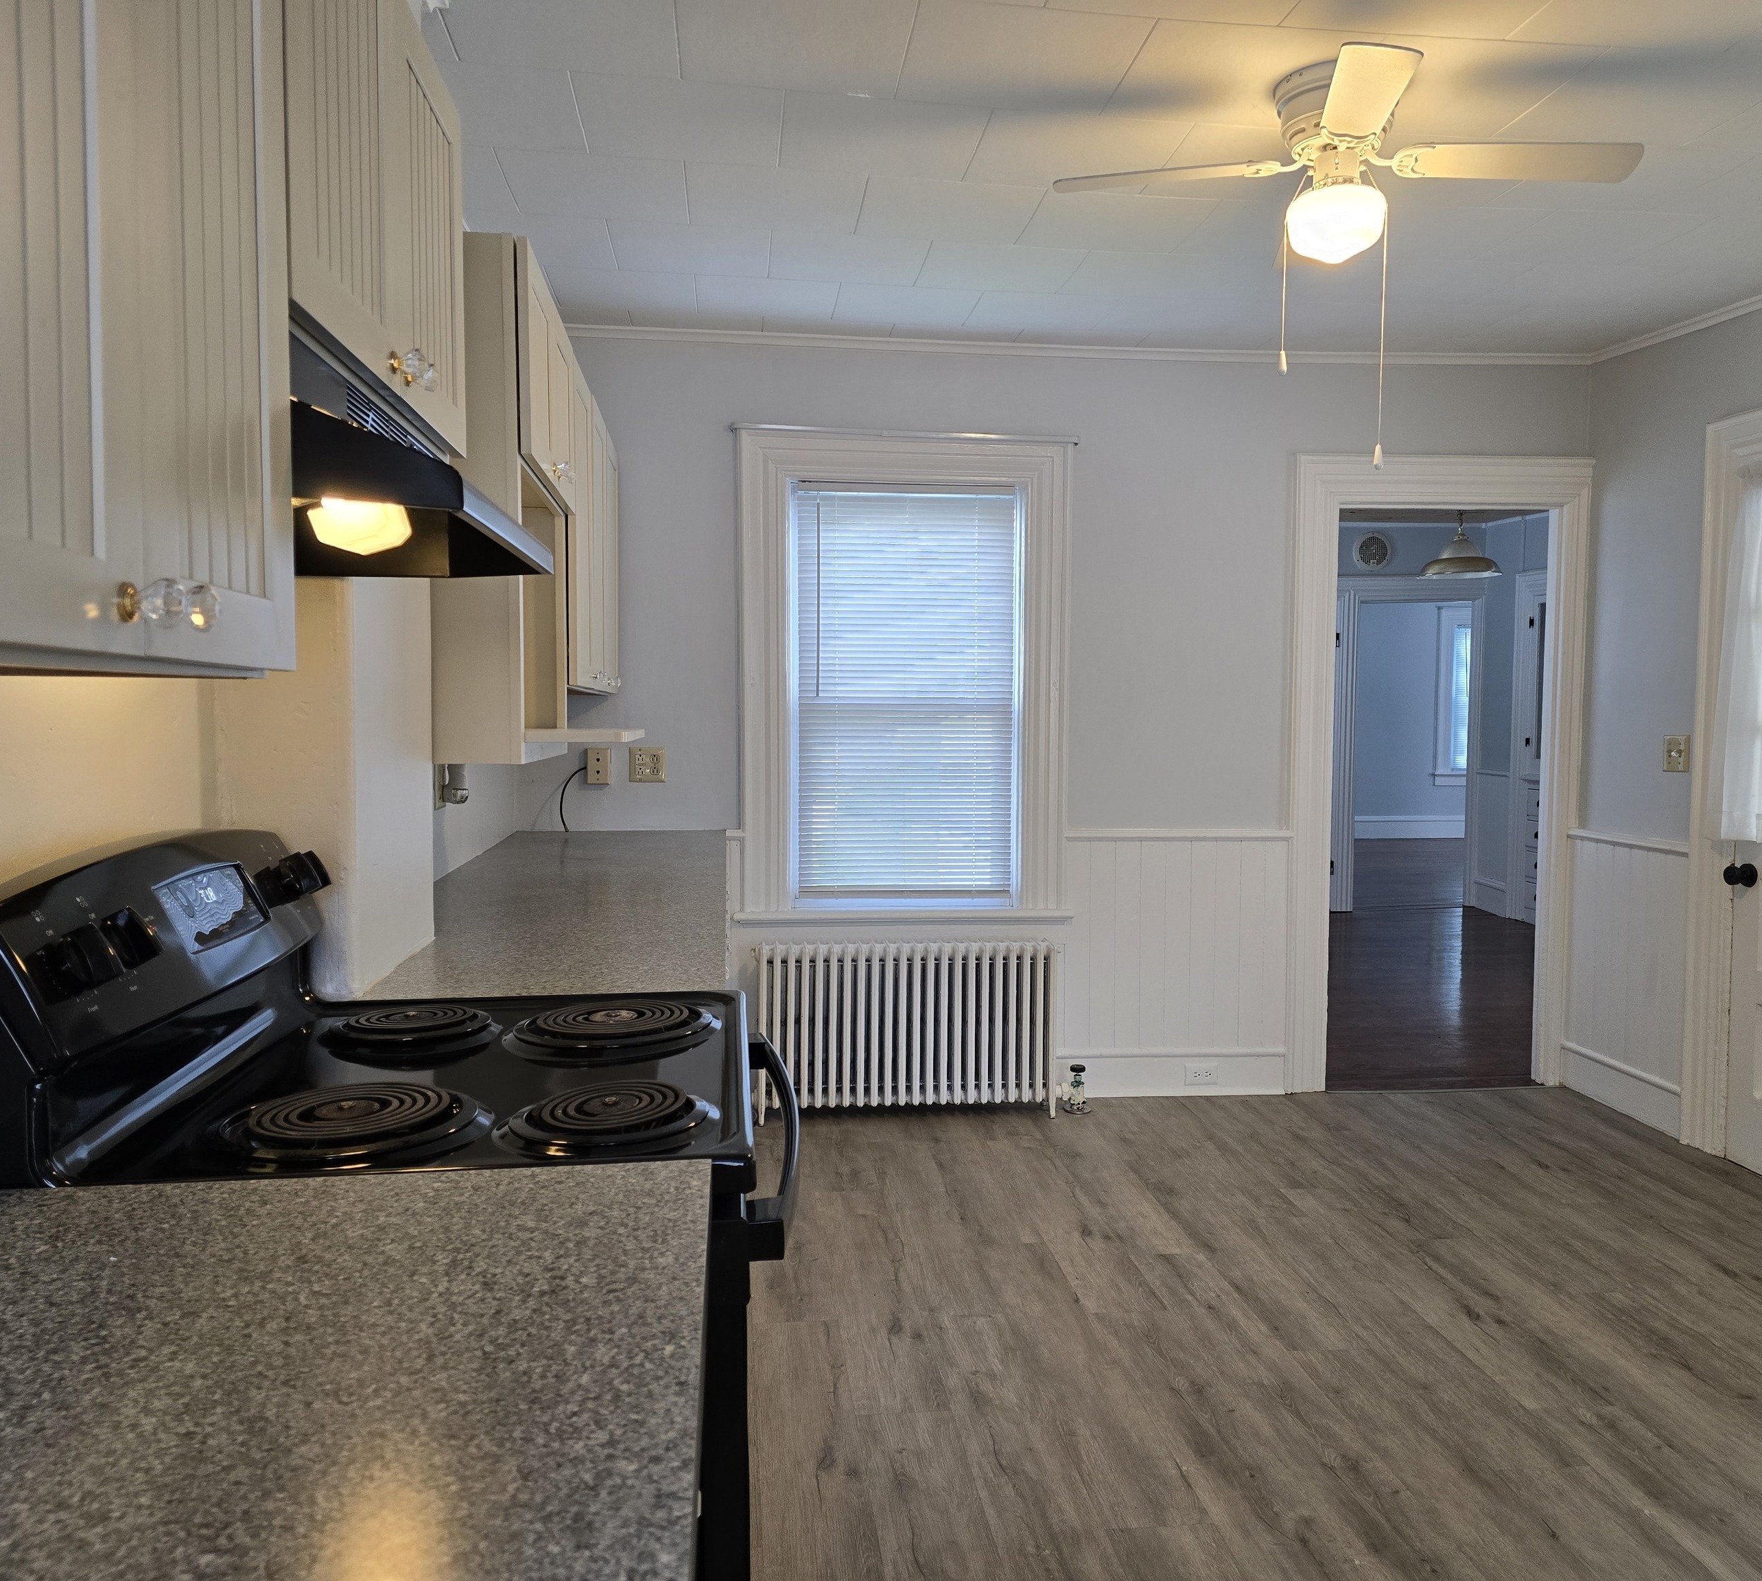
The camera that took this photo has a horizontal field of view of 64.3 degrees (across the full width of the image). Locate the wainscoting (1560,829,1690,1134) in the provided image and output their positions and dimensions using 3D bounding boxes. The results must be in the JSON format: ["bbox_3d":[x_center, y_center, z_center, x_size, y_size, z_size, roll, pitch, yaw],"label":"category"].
[{"bbox_3d":[2.464,0.611,4.604,0.040,0.917,0.658,0,4,-6],"label":"wainscoting"}]

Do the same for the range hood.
[{"bbox_3d":[-0.651,-0.356,1.573,0.474,0.164,0.770,0,4,-6],"label":"range hood"}]

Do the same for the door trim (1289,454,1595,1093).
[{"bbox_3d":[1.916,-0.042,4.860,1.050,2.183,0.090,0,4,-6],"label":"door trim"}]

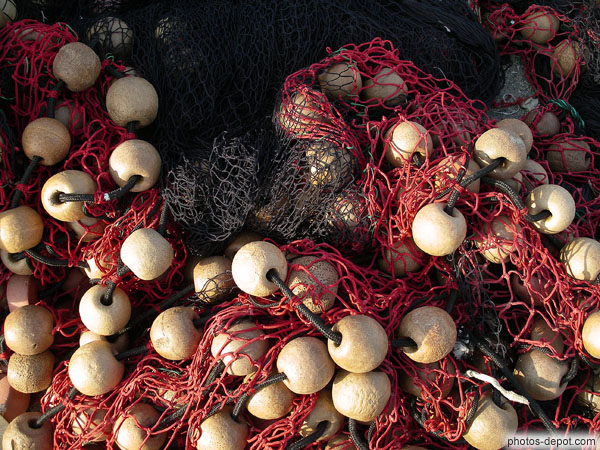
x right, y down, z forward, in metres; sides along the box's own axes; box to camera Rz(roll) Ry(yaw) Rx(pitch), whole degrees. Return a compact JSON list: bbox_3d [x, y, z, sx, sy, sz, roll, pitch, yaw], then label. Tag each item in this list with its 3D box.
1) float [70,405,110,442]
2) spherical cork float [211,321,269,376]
[{"bbox_3d":[-0.441,0.418,1.360,0.094,0.092,0.094,0,42,0],"label":"float"},{"bbox_3d":[-0.106,0.219,1.135,0.100,0.097,0.100,0,53,0],"label":"spherical cork float"}]

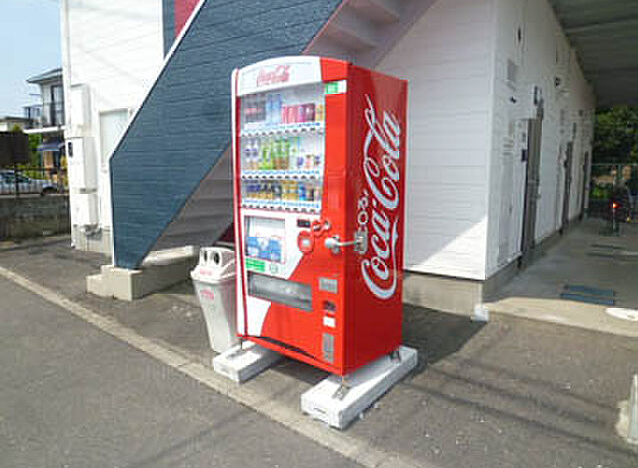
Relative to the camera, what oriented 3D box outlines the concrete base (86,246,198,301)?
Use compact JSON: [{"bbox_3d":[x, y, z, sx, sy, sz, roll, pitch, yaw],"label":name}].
[{"bbox_3d":[-2.086,0.428,5.352,0.760,0.420,1.060,4,8,29],"label":"concrete base"}]

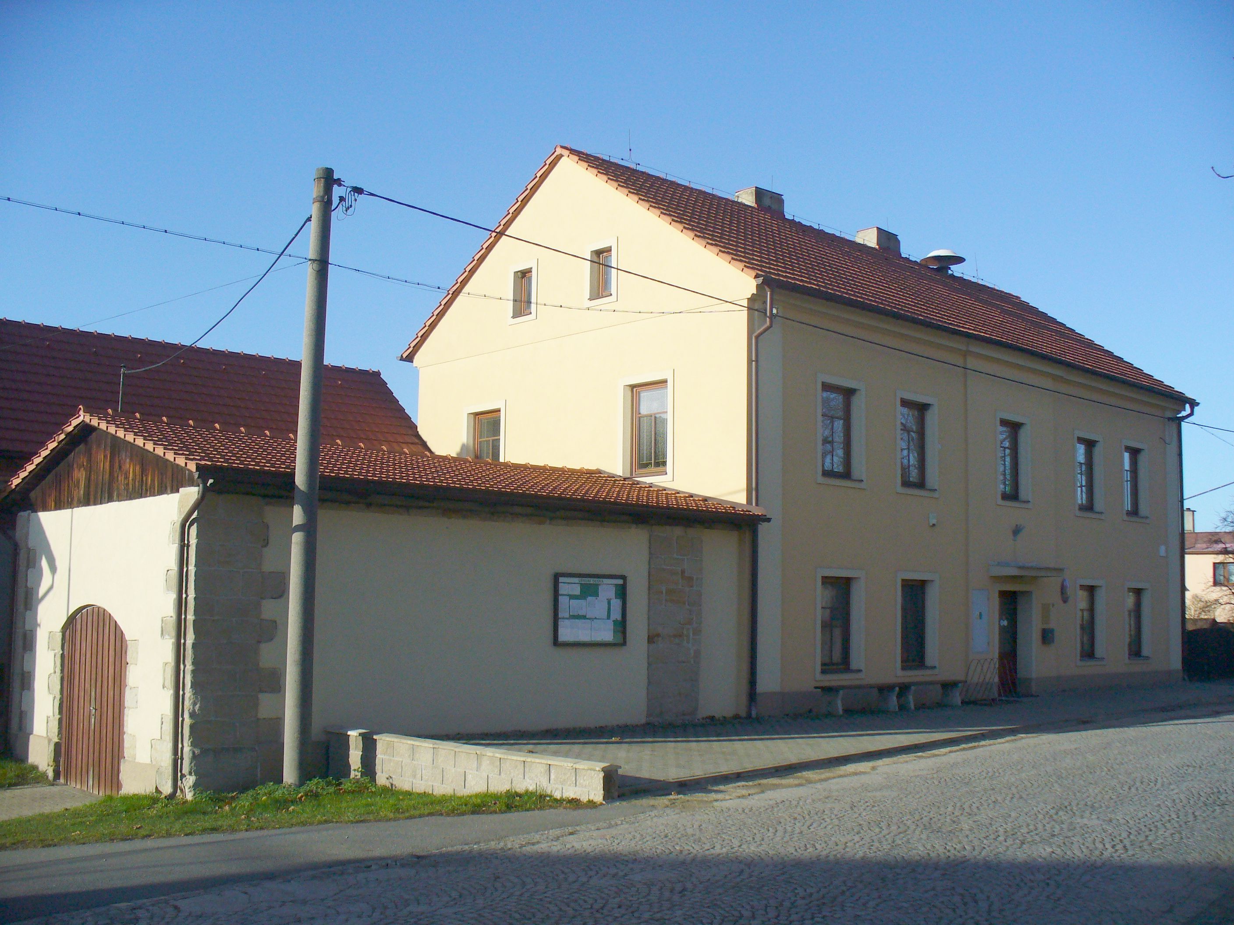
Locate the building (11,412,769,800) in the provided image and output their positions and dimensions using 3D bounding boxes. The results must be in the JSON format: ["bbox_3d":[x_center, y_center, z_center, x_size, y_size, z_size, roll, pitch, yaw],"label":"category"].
[{"bbox_3d":[-3.629,2.006,20.166,9.244,4.723,7.285,7,-8,-42],"label":"building"}]

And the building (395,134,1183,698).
[{"bbox_3d":[4.843,-0.131,29.873,16.278,10.329,10.149,7,-8,-42],"label":"building"}]

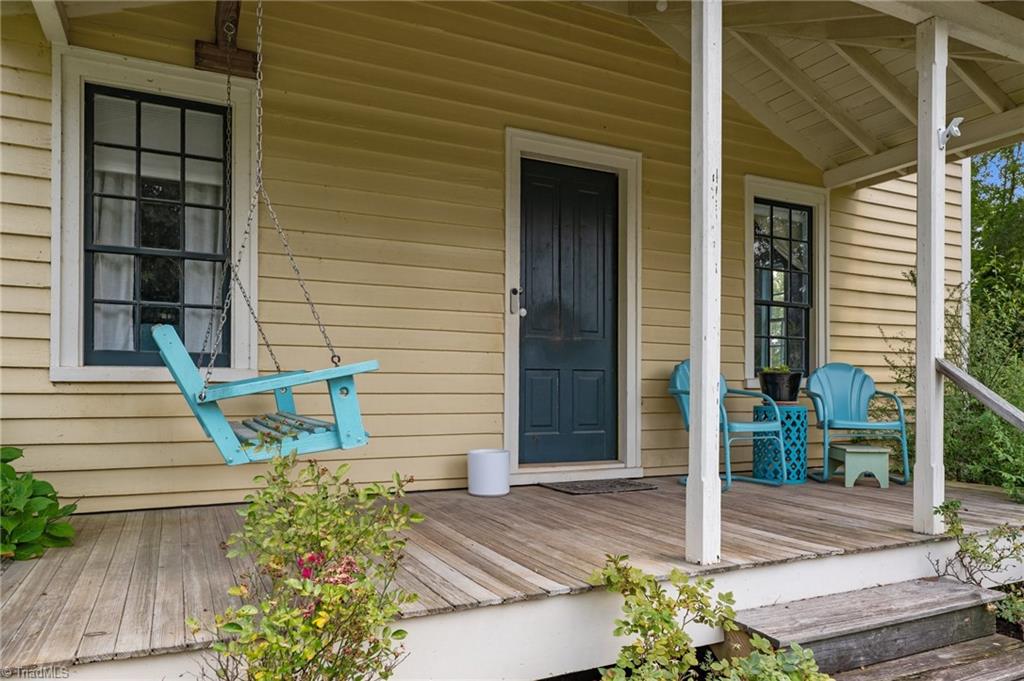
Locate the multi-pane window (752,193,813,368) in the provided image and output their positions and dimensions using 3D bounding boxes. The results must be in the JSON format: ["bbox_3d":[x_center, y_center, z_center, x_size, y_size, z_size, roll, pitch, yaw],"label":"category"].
[{"bbox_3d":[2.325,-0.438,5.829,0.735,1.490,0.066,1,0,-26],"label":"multi-pane window"}]

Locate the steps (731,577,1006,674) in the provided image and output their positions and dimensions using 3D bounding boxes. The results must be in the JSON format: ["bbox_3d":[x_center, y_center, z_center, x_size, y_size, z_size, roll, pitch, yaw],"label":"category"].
[{"bbox_3d":[1.381,1.129,2.662,1.301,0.193,0.358,1,-2,-26],"label":"steps"}]

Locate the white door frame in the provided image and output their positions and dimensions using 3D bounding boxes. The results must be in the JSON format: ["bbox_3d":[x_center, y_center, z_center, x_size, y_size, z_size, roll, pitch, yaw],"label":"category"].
[{"bbox_3d":[0.445,-0.203,4.870,1.133,2.407,0.123,1,0,-26],"label":"white door frame"}]

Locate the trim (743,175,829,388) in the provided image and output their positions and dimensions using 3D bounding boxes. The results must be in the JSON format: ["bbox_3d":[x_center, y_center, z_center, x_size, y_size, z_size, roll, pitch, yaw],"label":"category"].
[{"bbox_3d":[2.303,-0.461,5.781,0.974,1.735,0.113,1,0,-26],"label":"trim"}]

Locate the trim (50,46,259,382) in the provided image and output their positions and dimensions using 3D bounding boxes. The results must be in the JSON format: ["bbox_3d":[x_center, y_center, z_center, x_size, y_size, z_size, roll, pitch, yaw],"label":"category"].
[{"bbox_3d":[-1.903,-0.628,3.705,0.990,1.725,0.075,1,0,-26],"label":"trim"}]

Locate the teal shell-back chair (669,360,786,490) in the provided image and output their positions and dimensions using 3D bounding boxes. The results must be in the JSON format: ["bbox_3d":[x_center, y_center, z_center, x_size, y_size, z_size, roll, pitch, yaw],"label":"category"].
[{"bbox_3d":[1.532,0.577,4.884,0.542,0.882,0.622,2,-2,-29],"label":"teal shell-back chair"}]

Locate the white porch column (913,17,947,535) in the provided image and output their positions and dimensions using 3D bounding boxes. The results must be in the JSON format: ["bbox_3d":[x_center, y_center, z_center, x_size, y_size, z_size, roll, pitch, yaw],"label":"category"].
[{"bbox_3d":[1.953,-0.292,3.185,0.101,2.381,0.094,1,0,-26],"label":"white porch column"}]

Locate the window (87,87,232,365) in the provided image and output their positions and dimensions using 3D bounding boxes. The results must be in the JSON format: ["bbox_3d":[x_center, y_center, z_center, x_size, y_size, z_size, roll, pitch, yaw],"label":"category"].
[{"bbox_3d":[-1.906,-0.586,3.714,0.708,1.459,0.057,1,0,-26],"label":"window"}]

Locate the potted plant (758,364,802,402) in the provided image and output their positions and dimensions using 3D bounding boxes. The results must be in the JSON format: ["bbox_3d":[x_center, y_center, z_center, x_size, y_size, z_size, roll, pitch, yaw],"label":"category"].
[{"bbox_3d":[1.977,0.312,5.006,0.316,0.278,0.316,1,-2,-26],"label":"potted plant"}]

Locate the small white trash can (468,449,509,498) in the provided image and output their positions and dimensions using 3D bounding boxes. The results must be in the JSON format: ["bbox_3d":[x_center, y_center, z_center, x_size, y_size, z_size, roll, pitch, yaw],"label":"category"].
[{"bbox_3d":[-0.147,0.833,4.323,0.269,0.270,0.269,1,-2,0],"label":"small white trash can"}]

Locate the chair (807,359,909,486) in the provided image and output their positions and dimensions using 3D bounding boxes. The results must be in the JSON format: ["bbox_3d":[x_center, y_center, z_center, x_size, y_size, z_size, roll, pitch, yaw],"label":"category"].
[{"bbox_3d":[2.567,0.600,5.159,0.542,0.886,0.622,0,-2,6],"label":"chair"}]

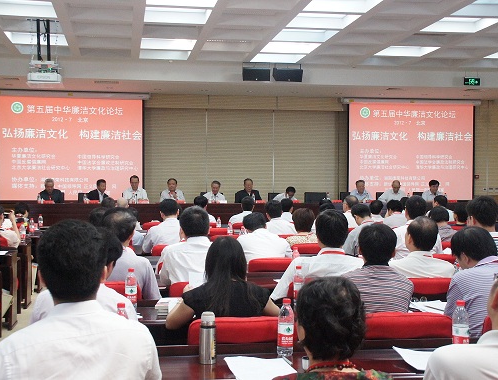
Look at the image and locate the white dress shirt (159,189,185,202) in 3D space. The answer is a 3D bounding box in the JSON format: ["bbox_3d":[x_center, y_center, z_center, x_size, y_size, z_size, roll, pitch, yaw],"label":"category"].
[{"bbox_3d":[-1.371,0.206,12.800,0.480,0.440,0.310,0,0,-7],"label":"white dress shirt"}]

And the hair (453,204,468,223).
[{"bbox_3d":[2.820,0.317,9.500,0.190,0.220,0.220,0,1,-12],"label":"hair"}]

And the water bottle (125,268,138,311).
[{"bbox_3d":[-0.653,0.556,3.970,0.065,0.233,0.065,0,1,-10],"label":"water bottle"}]

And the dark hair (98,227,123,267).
[{"bbox_3d":[-0.667,0.259,3.250,0.185,0.200,0.210,0,0,18],"label":"dark hair"}]

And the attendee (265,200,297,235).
[{"bbox_3d":[0.282,0.726,8.050,0.500,1.230,0.760,0,1,-10],"label":"attendee"}]

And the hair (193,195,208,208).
[{"bbox_3d":[-0.672,0.172,10.000,0.190,0.210,0.220,0,1,8],"label":"hair"}]

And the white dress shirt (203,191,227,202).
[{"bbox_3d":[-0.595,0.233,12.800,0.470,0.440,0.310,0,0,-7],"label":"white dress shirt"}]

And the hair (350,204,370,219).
[{"bbox_3d":[1.207,0.233,7.800,0.190,0.180,0.210,0,0,-30],"label":"hair"}]

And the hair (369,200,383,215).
[{"bbox_3d":[1.718,0.235,9.600,0.180,0.200,0.200,0,0,-6],"label":"hair"}]

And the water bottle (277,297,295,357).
[{"bbox_3d":[0.153,0.568,2.940,0.065,0.233,0.065,2,1,-10],"label":"water bottle"}]

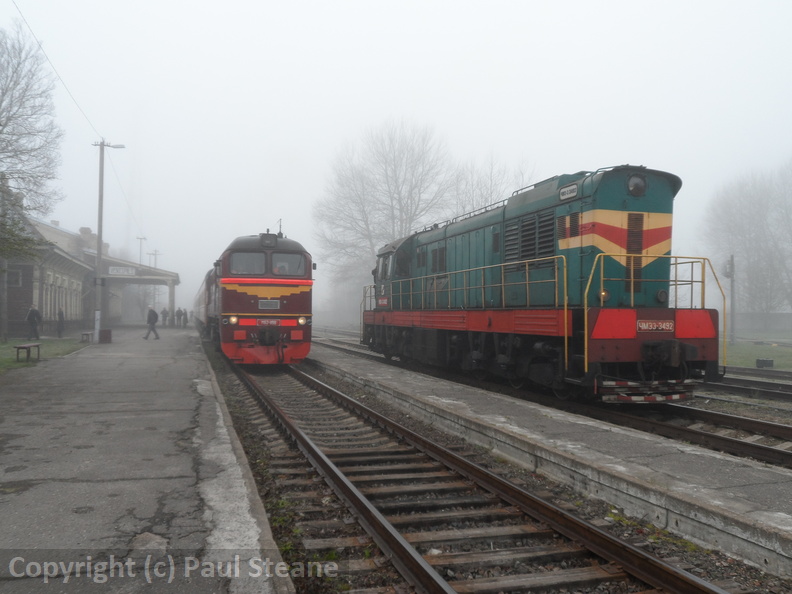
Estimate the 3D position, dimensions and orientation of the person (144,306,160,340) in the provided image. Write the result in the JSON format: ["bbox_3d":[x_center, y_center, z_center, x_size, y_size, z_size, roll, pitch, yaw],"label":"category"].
[{"bbox_3d":[-12.665,1.284,38.000,0.850,1.770,0.550,1,-1,-17],"label":"person"}]

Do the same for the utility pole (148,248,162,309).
[{"bbox_3d":[-25.602,-1.073,78.000,1.500,8.100,0.300,1,-1,-17],"label":"utility pole"}]

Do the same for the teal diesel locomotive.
[{"bbox_3d":[2.448,-0.065,21.354,3.120,4.600,17.200,1,-1,-17],"label":"teal diesel locomotive"}]

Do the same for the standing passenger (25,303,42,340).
[{"bbox_3d":[-18.321,1.224,37.000,0.620,1.740,0.600,0,-2,37],"label":"standing passenger"}]

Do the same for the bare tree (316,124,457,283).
[{"bbox_3d":[-1.178,-7.327,75.000,14.200,21.500,13.500,0,-1,0],"label":"bare tree"}]

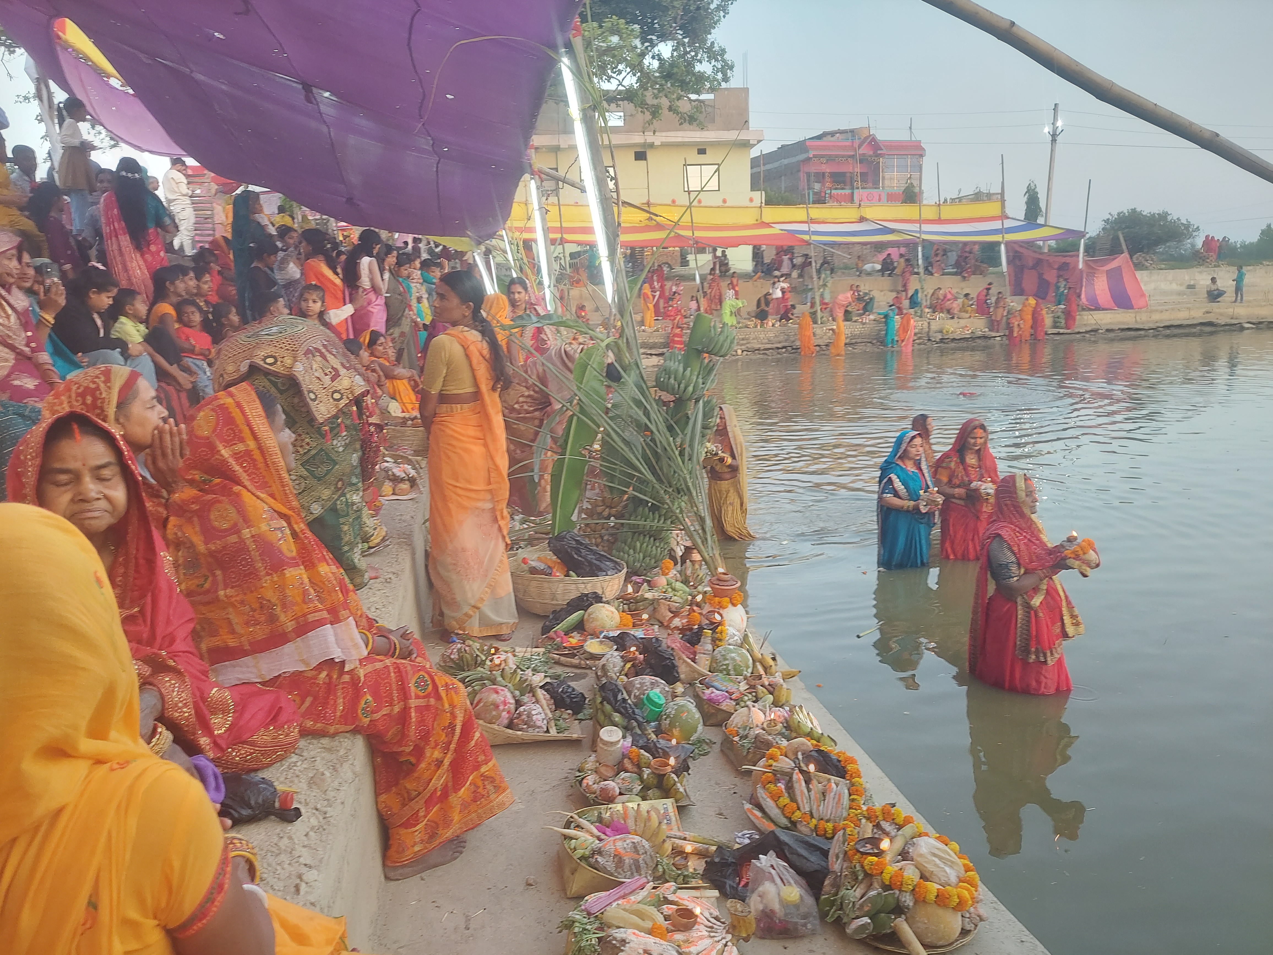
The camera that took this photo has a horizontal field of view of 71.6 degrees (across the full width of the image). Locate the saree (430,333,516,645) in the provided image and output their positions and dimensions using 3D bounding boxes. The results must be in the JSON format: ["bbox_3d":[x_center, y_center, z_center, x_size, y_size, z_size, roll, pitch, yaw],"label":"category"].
[{"bbox_3d":[-0.670,0.028,3.574,0.300,1.260,0.420,11,17,44],"label":"saree"}]

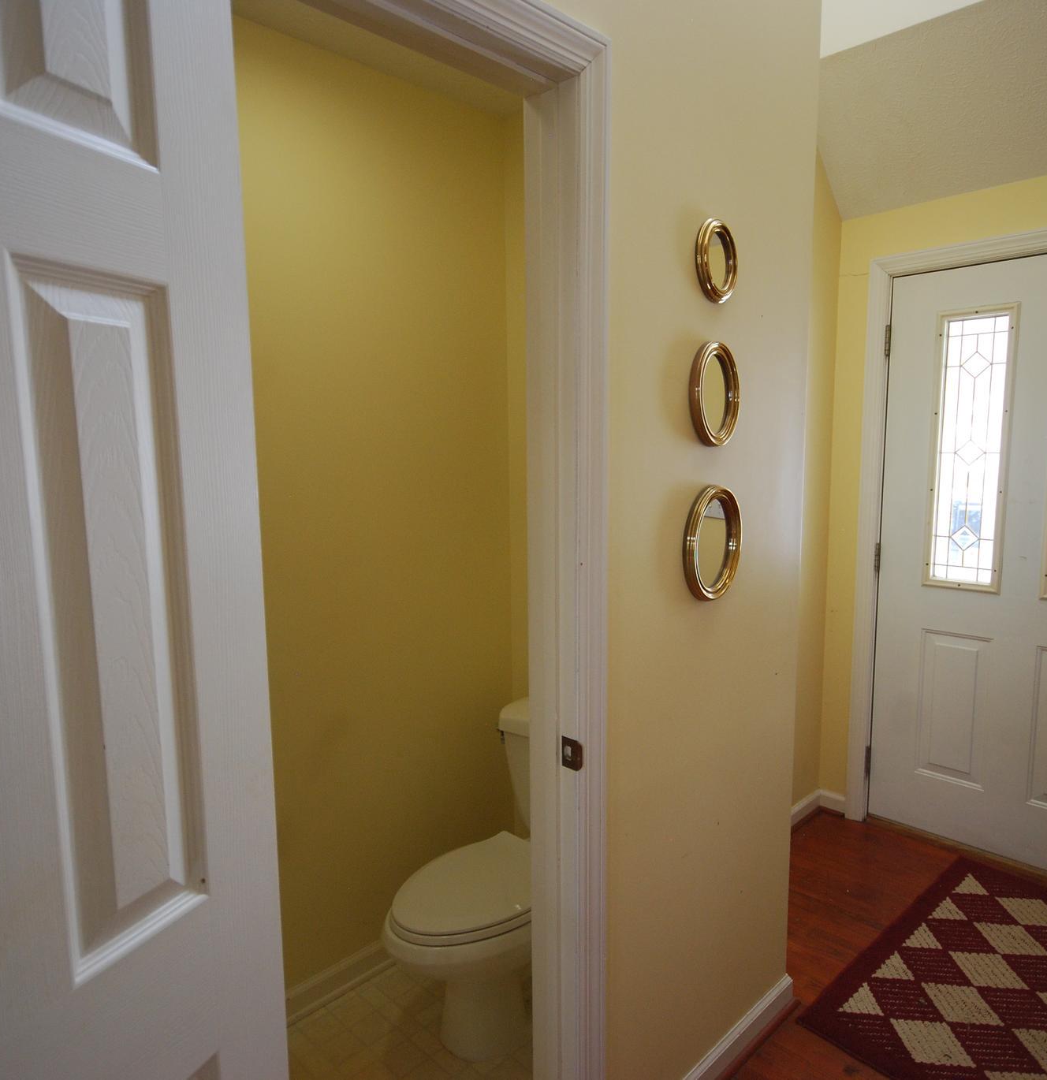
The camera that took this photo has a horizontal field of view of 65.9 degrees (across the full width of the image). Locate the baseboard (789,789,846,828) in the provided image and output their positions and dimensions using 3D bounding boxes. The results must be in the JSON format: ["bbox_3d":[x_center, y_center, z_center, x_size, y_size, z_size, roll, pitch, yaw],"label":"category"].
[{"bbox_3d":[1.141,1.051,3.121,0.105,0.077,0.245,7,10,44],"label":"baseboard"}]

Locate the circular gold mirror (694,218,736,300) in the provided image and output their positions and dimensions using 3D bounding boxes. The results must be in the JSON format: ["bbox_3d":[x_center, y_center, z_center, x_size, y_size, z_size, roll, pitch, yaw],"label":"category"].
[{"bbox_3d":[0.392,-0.558,1.614,0.025,0.165,0.143,7,10,44],"label":"circular gold mirror"}]

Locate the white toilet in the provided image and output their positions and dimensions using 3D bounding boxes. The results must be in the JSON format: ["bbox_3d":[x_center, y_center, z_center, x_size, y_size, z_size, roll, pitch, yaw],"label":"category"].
[{"bbox_3d":[-0.026,0.886,2.083,0.450,0.720,0.760,7,10,44],"label":"white toilet"}]

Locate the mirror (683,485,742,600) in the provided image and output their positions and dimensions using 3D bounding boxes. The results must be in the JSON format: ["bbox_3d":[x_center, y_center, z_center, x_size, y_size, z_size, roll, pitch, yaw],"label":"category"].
[{"bbox_3d":[0.405,0.008,1.694,0.025,0.243,0.212,7,10,44],"label":"mirror"}]

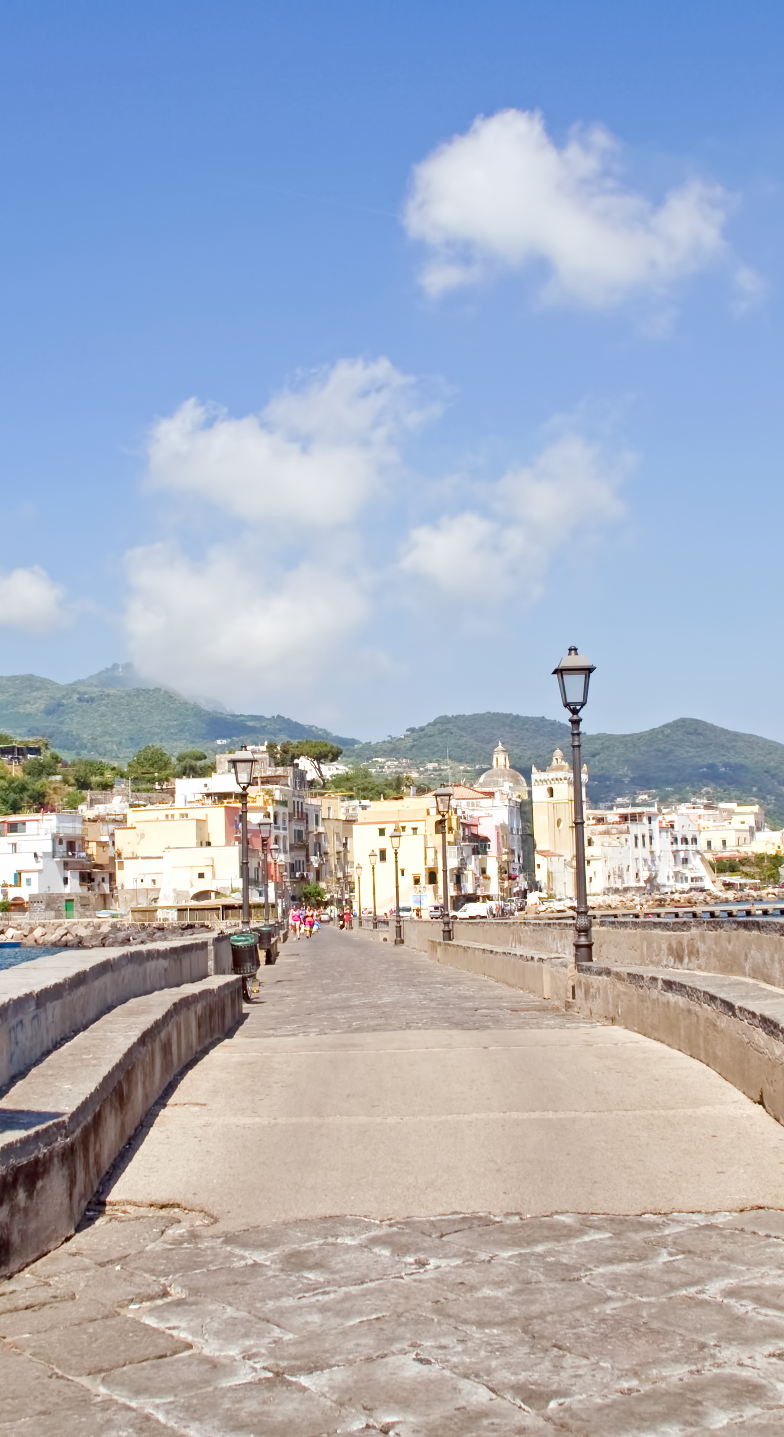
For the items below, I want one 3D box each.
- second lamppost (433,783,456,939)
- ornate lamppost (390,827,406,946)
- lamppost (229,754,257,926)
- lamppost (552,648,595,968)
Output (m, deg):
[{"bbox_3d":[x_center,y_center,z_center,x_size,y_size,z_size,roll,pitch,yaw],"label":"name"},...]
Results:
[{"bbox_3d":[1.362,3.848,40.844,0.480,4.250,0.480,-1,-6,-2],"label":"second lamppost"},{"bbox_3d":[0.216,6.151,59.348,0.480,4.250,0.480,-1,-6,-2],"label":"ornate lamppost"},{"bbox_3d":[-2.834,2.793,31.563,0.480,4.250,0.480,-1,-6,-2],"label":"lamppost"},{"bbox_3d":[2.286,1.243,19.692,0.480,4.250,0.480,-1,-6,-2],"label":"lamppost"}]

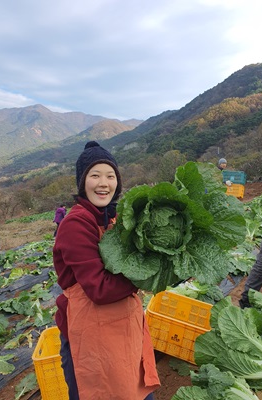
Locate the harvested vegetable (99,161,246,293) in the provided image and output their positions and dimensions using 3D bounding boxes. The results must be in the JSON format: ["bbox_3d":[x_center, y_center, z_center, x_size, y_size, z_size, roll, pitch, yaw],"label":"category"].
[{"bbox_3d":[0.155,0.105,1.130,0.510,0.460,0.340,-1,-13,4],"label":"harvested vegetable"}]

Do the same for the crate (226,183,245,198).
[{"bbox_3d":[2.390,-0.200,7.050,0.520,0.315,0.365,6,6,25],"label":"crate"}]

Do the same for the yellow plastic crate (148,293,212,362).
[{"bbox_3d":[0.391,1.005,2.390,0.520,0.315,0.365,12,13,16],"label":"yellow plastic crate"}]

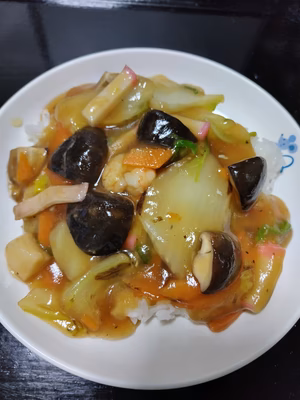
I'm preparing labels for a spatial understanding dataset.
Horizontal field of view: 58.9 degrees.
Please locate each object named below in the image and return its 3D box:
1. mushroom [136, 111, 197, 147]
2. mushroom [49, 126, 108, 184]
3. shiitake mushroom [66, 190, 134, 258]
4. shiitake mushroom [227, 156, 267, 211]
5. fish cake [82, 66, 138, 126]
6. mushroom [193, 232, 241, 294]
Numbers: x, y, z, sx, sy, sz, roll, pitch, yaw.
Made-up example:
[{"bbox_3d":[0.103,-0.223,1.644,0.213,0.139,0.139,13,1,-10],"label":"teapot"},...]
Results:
[{"bbox_3d":[0.015,-0.053,0.200,0.040,0.018,0.024,13,76,-5],"label":"mushroom"},{"bbox_3d":[-0.045,-0.029,0.185,0.035,0.018,0.043,42,75,16],"label":"mushroom"},{"bbox_3d":[-0.033,0.015,0.169,0.039,0.018,0.037,6,74,-3],"label":"shiitake mushroom"},{"bbox_3d":[0.072,-0.013,0.195,0.028,0.016,0.037,-8,70,-14],"label":"shiitake mushroom"},{"bbox_3d":[-0.032,-0.085,0.213,0.012,0.010,0.057,36,78,10],"label":"fish cake"},{"bbox_3d":[0.042,0.047,0.177,0.025,0.017,0.036,31,62,-36],"label":"mushroom"}]

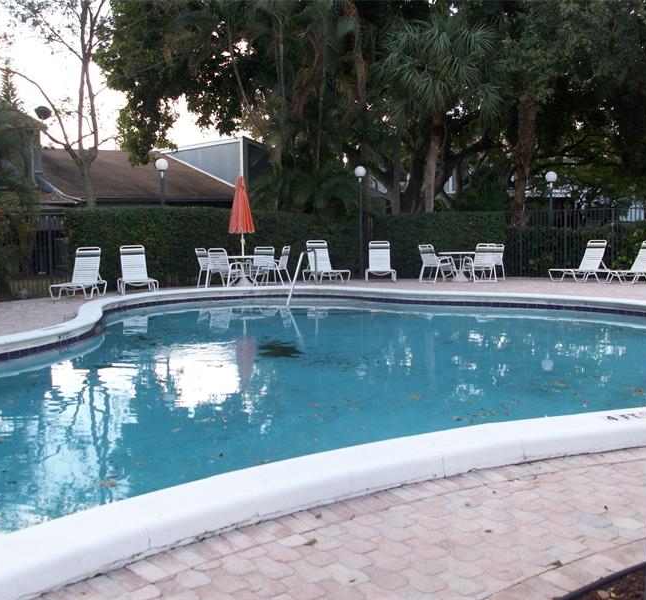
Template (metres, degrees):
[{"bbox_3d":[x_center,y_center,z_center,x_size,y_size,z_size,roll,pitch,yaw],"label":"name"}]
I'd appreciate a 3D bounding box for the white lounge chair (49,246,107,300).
[{"bbox_3d":[-4.985,-0.547,15.978,0.690,0.980,1.680,-1,6,-2],"label":"white lounge chair"}]

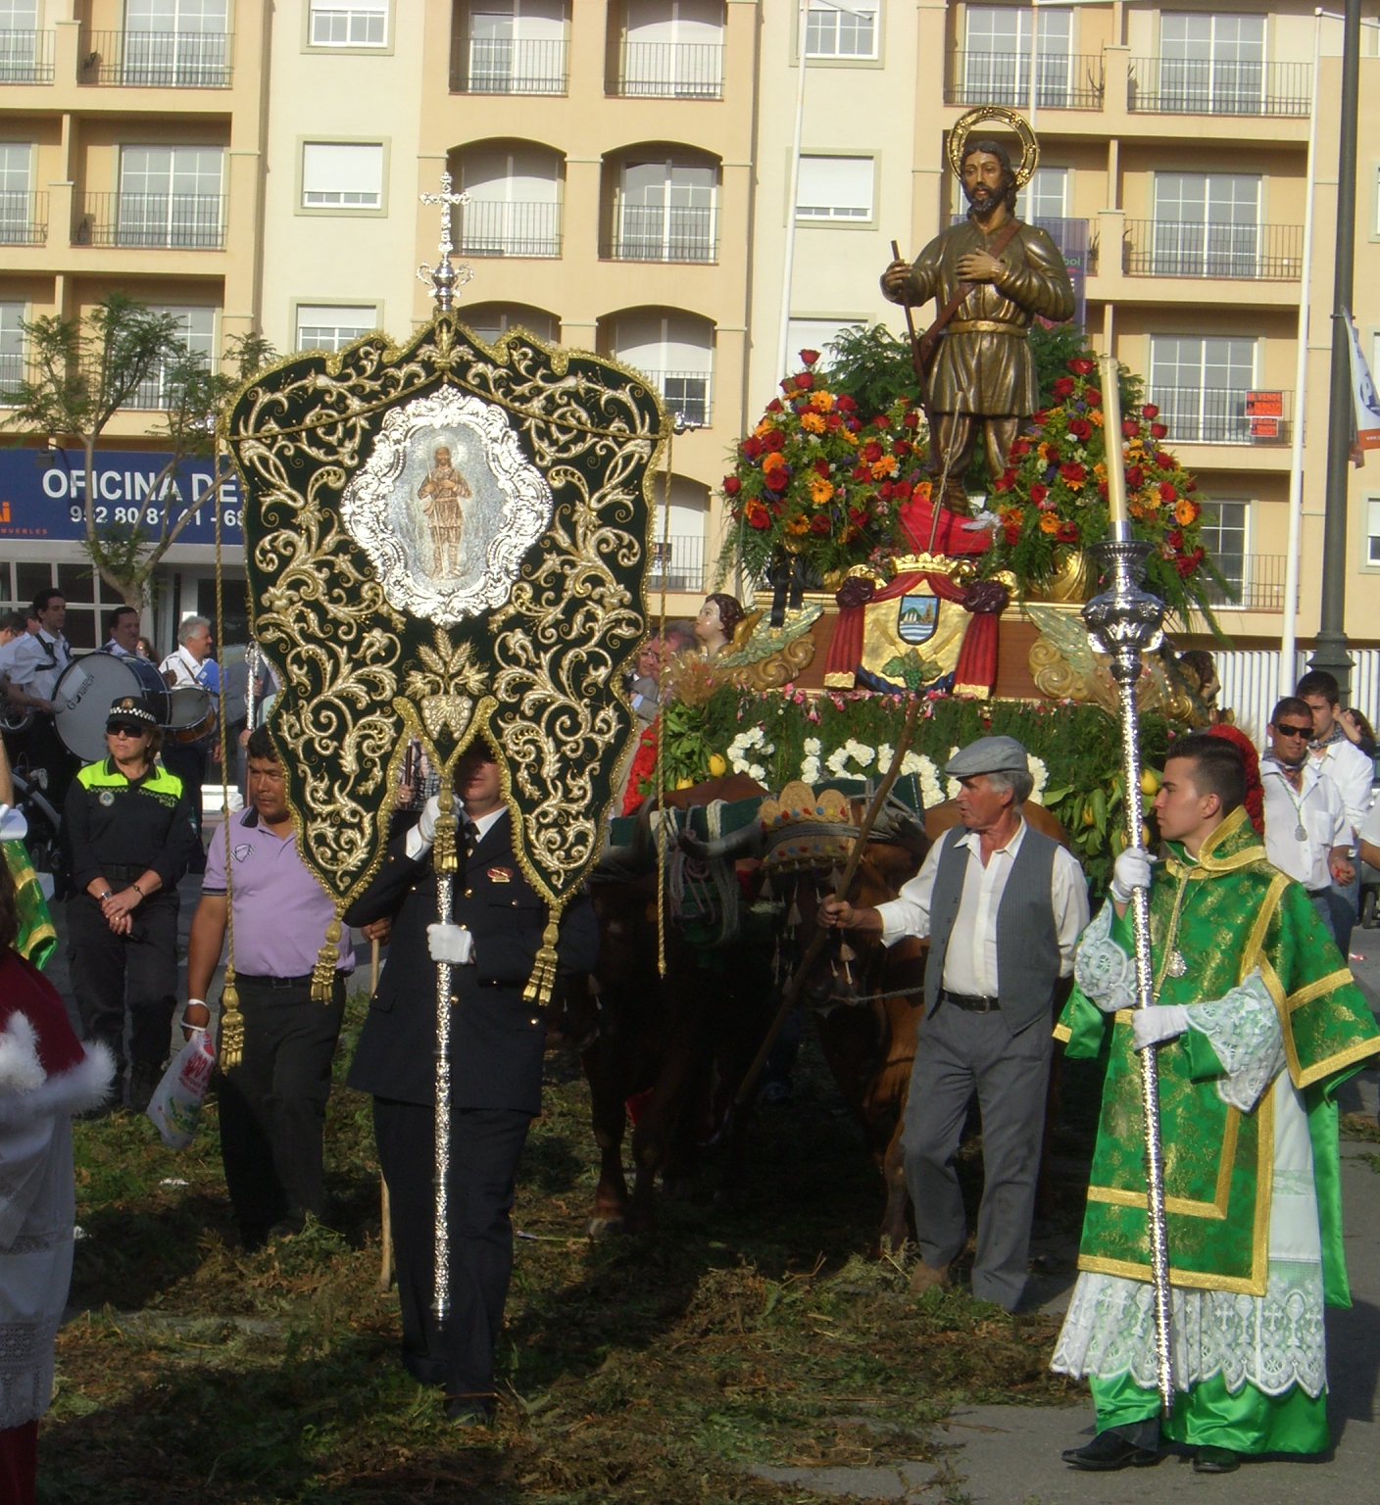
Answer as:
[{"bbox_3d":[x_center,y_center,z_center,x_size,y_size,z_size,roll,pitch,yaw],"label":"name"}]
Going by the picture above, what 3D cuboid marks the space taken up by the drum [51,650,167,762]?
[{"bbox_3d":[-3.287,-0.254,31.000,0.635,0.635,0.310,3,1,34],"label":"drum"}]

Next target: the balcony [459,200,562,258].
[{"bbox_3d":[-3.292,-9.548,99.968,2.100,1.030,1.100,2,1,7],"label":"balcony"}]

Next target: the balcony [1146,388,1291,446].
[{"bbox_3d":[9.309,-6.016,97.935,3.090,1.040,0.900,2,0,5],"label":"balcony"}]

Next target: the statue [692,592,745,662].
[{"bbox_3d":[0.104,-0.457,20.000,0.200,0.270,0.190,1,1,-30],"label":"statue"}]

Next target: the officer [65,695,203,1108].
[{"bbox_3d":[-2.244,0.601,22.000,0.540,1.670,0.340,2,1,12],"label":"officer"}]

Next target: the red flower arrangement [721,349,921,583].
[{"bbox_3d":[0.539,-1.171,22.300,0.800,0.920,0.700,2,0,5],"label":"red flower arrangement"}]

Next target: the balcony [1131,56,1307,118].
[{"bbox_3d":[9.335,-11.711,96.000,3.200,0.970,0.900,2,1,4],"label":"balcony"}]

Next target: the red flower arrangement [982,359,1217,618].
[{"bbox_3d":[1.565,-1.008,20.800,0.880,0.980,0.800,2,1,0],"label":"red flower arrangement"}]

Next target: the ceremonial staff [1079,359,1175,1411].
[{"bbox_3d":[1.052,0.315,12.800,0.190,2.483,0.190,-3,1,17],"label":"ceremonial staff"}]

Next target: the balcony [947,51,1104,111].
[{"bbox_3d":[6.045,-12.054,98.227,2.810,1.040,0.900,2,0,5],"label":"balcony"}]

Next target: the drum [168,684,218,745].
[{"bbox_3d":[-2.702,-0.206,29.300,0.370,0.170,0.370,-16,37,5],"label":"drum"}]

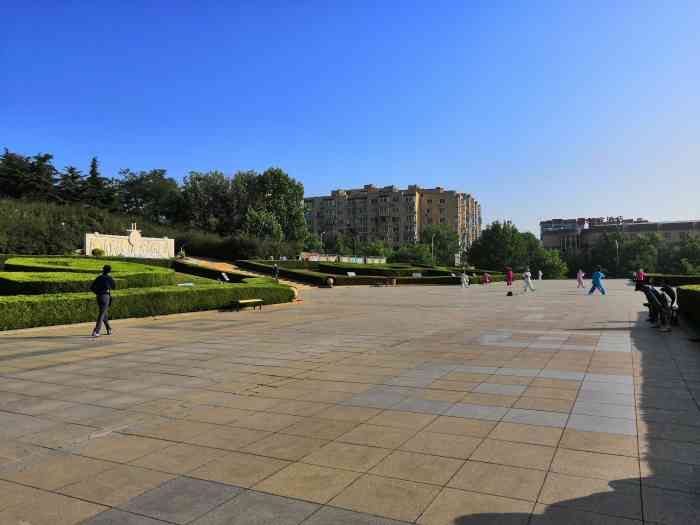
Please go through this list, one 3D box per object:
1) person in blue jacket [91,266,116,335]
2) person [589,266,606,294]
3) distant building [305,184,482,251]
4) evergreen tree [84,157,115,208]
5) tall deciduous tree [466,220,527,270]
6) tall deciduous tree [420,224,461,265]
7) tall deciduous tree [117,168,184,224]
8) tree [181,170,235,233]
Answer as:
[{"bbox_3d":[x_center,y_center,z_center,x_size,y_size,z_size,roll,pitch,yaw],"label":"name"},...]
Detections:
[{"bbox_3d":[-5.869,0.917,13.000,0.500,1.710,0.520,0,-2,-39],"label":"person in blue jacket"},{"bbox_3d":[14.109,1.039,31.000,1.000,1.580,0.650,0,-1,-15],"label":"person"},{"bbox_3d":[15.322,-13.084,188.000,54.000,24.500,28.000,-1,-1,19],"label":"distant building"},{"bbox_3d":[-31.783,-9.604,69.000,4.200,8.000,4.200,0,-1,-27],"label":"evergreen tree"},{"bbox_3d":[22.422,-2.432,83.000,8.800,8.400,8.300,-1,-1,0],"label":"tall deciduous tree"},{"bbox_3d":[14.918,-2.637,90.000,6.800,7.400,6.500,-1,-1,0],"label":"tall deciduous tree"},{"bbox_3d":[-25.577,-7.949,70.000,8.600,8.400,8.000,0,-1,-21],"label":"tall deciduous tree"},{"bbox_3d":[-18.530,-7.672,71.000,7.200,8.800,7.000,0,-1,-15],"label":"tree"}]

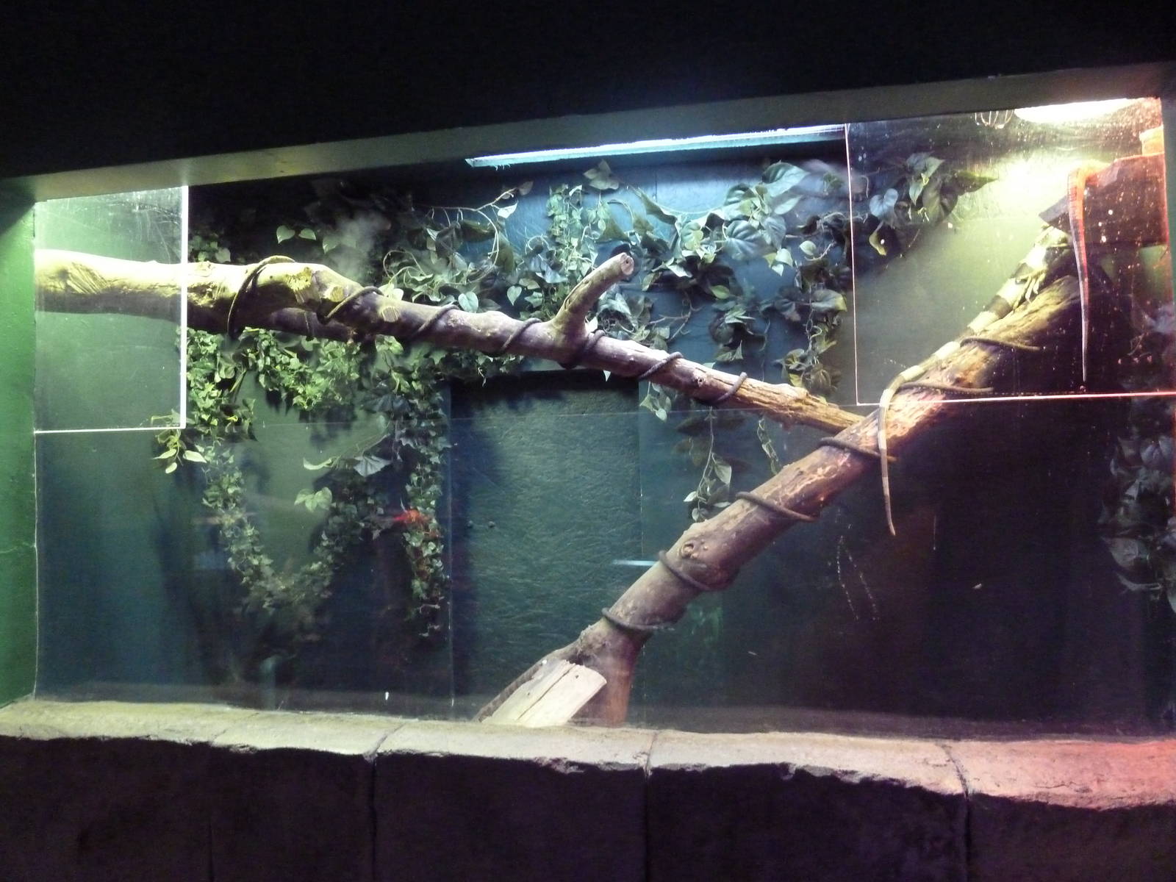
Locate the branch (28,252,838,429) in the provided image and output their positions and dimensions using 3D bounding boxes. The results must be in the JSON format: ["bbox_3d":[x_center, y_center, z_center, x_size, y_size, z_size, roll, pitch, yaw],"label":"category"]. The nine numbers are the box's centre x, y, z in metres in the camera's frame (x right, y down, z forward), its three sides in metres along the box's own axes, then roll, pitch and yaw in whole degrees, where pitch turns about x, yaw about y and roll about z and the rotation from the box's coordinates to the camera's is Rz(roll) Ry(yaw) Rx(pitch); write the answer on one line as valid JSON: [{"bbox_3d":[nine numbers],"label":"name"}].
[{"bbox_3d":[-0.499,-0.402,2.570,2.674,0.425,0.310,8,-2,8],"label":"branch"}]

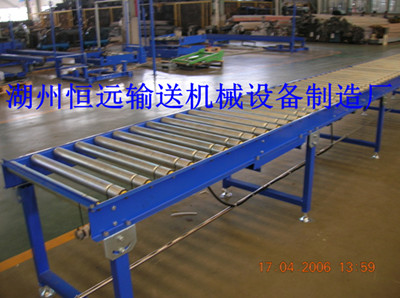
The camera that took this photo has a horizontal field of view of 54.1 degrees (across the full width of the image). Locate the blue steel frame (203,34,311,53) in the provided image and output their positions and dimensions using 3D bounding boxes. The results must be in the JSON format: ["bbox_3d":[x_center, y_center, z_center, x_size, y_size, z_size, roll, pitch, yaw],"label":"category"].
[{"bbox_3d":[2.465,-5.009,18.333,0.850,0.570,6.300,-13,21,-30],"label":"blue steel frame"}]

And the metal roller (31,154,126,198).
[{"bbox_3d":[-0.552,0.113,1.712,0.693,0.057,0.057,14,24,39],"label":"metal roller"}]

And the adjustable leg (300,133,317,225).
[{"bbox_3d":[0.761,0.202,2.735,0.059,0.644,0.064,14,24,39],"label":"adjustable leg"}]

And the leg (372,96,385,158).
[{"bbox_3d":[1.913,-0.229,4.163,0.063,0.672,0.071,13,24,39],"label":"leg"}]

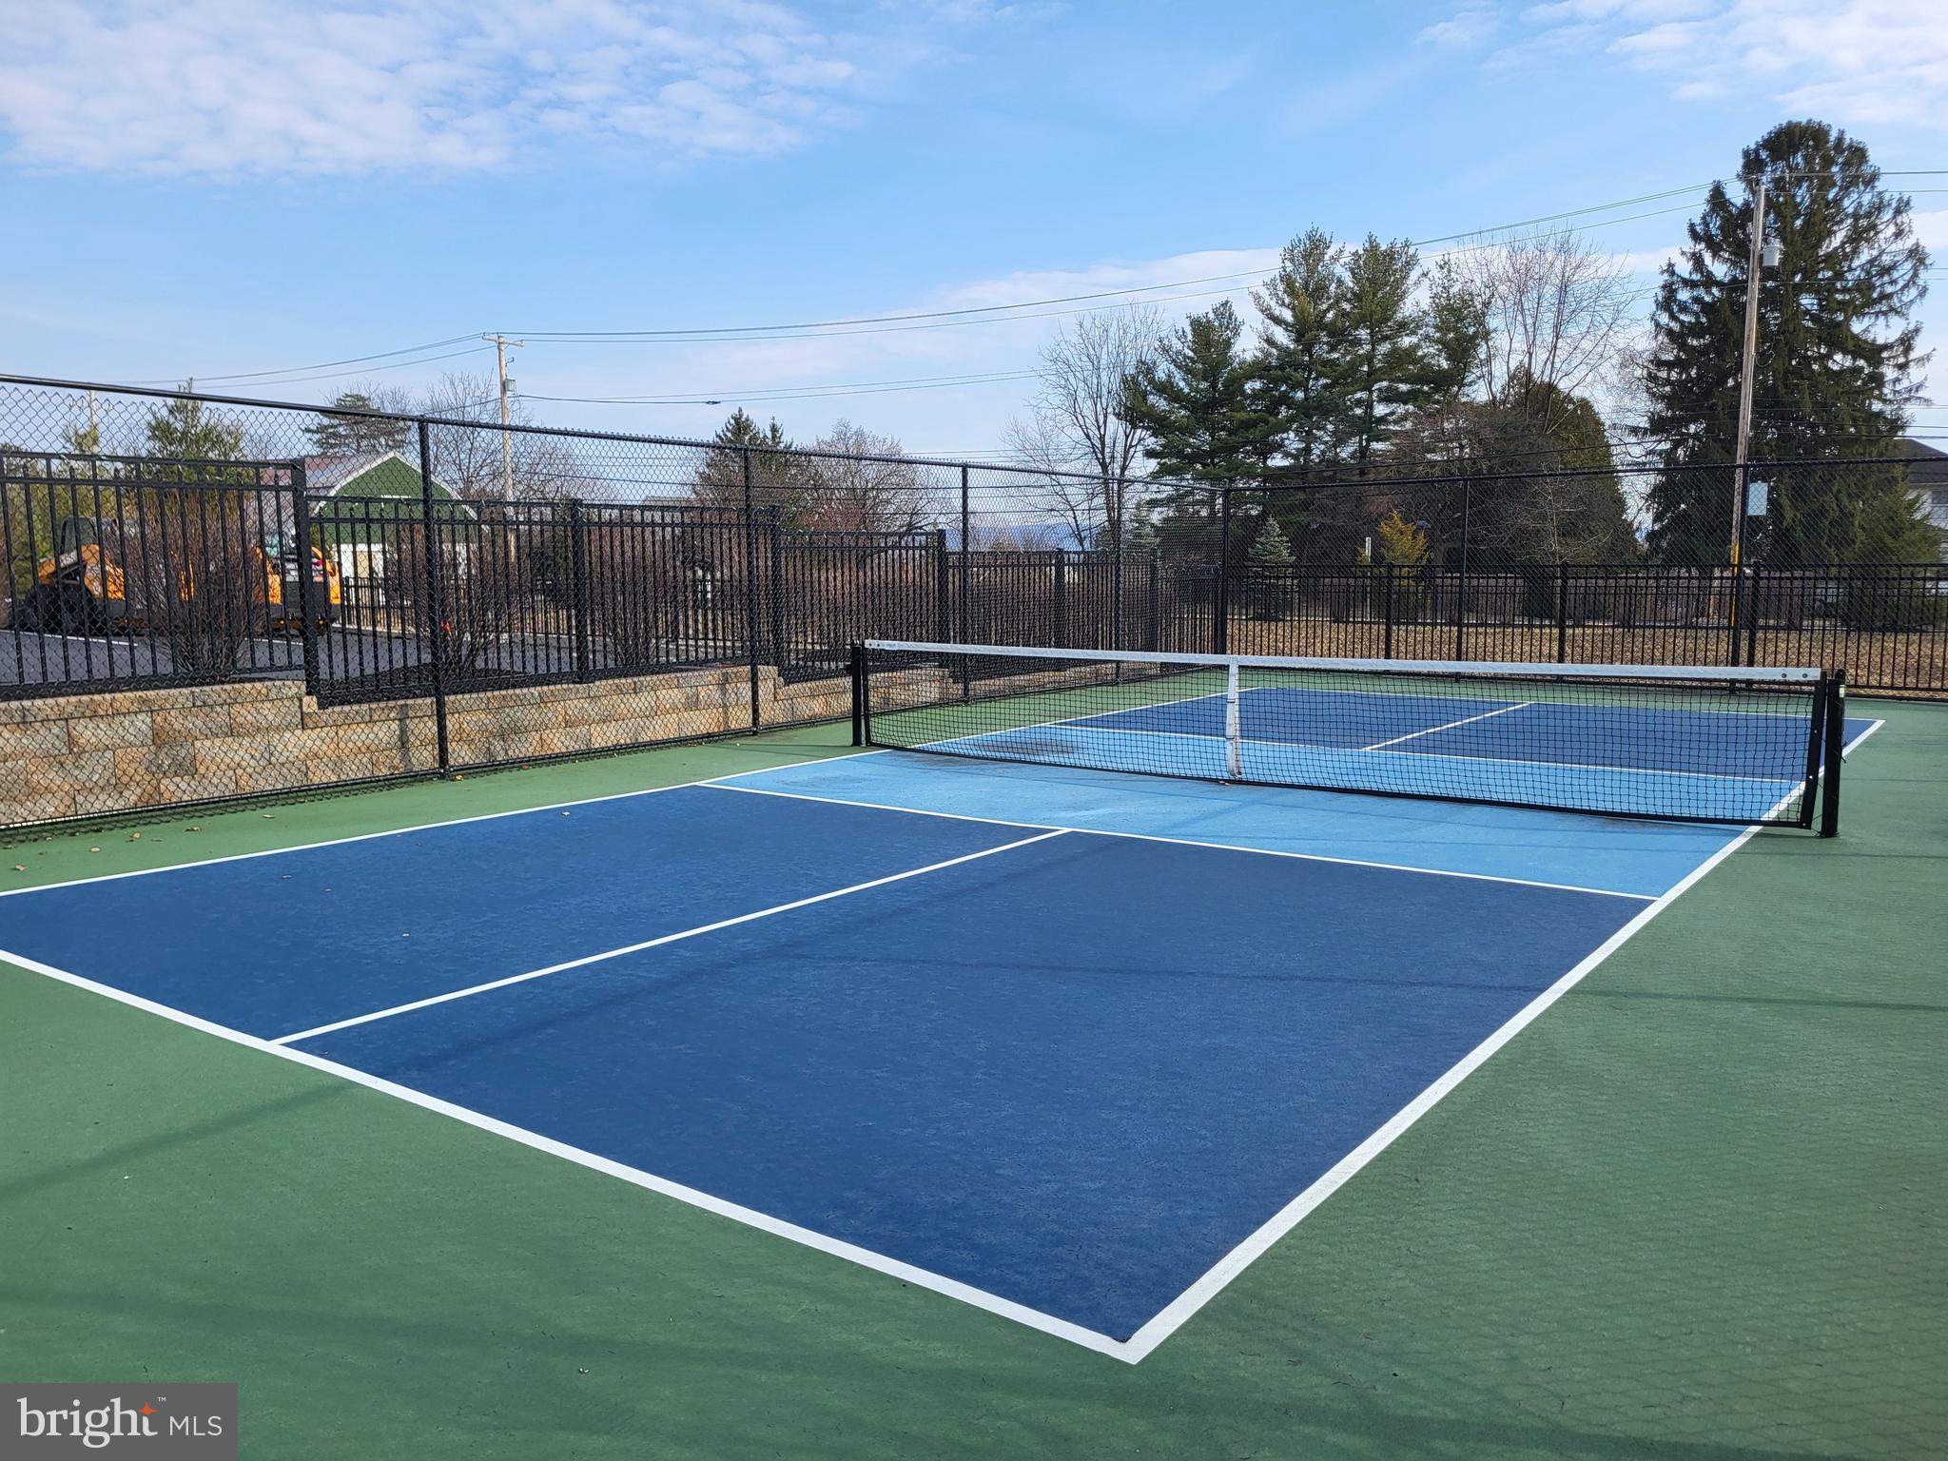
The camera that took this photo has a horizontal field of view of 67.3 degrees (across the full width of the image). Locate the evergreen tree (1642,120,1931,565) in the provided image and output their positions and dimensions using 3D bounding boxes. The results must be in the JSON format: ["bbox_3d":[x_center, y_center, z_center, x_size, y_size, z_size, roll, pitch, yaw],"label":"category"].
[{"bbox_3d":[26.622,-11.788,48.002,8.330,15.870,8.330,3,7,28],"label":"evergreen tree"}]

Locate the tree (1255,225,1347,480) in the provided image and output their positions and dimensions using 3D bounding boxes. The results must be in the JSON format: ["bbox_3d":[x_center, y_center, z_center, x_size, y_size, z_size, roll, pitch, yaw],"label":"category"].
[{"bbox_3d":[12.076,-11.369,54.001,4.080,13.830,4.080,1,7,12],"label":"tree"}]

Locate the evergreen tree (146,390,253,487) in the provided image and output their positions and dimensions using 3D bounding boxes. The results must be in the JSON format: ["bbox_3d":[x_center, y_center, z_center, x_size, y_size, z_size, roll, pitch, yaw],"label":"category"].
[{"bbox_3d":[-24.374,-7.167,46.001,3.210,7.380,3.210,-4,7,-27],"label":"evergreen tree"}]

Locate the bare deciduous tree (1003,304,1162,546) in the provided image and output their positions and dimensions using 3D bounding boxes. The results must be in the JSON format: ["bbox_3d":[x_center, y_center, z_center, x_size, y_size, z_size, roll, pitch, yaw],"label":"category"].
[{"bbox_3d":[4.369,-10.985,59.001,6.370,12.020,6.370,0,7,4],"label":"bare deciduous tree"}]

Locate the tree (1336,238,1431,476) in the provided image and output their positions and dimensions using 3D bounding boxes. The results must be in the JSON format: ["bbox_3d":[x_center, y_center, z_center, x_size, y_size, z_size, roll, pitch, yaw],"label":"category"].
[{"bbox_3d":[15.096,-11.267,54.001,4.090,13.600,4.090,1,7,15],"label":"tree"}]

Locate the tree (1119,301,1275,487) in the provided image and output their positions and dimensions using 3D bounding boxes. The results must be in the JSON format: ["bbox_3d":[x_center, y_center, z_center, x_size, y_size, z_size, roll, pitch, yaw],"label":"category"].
[{"bbox_3d":[8.398,-10.274,55.001,5.830,11.470,5.830,1,7,9],"label":"tree"}]

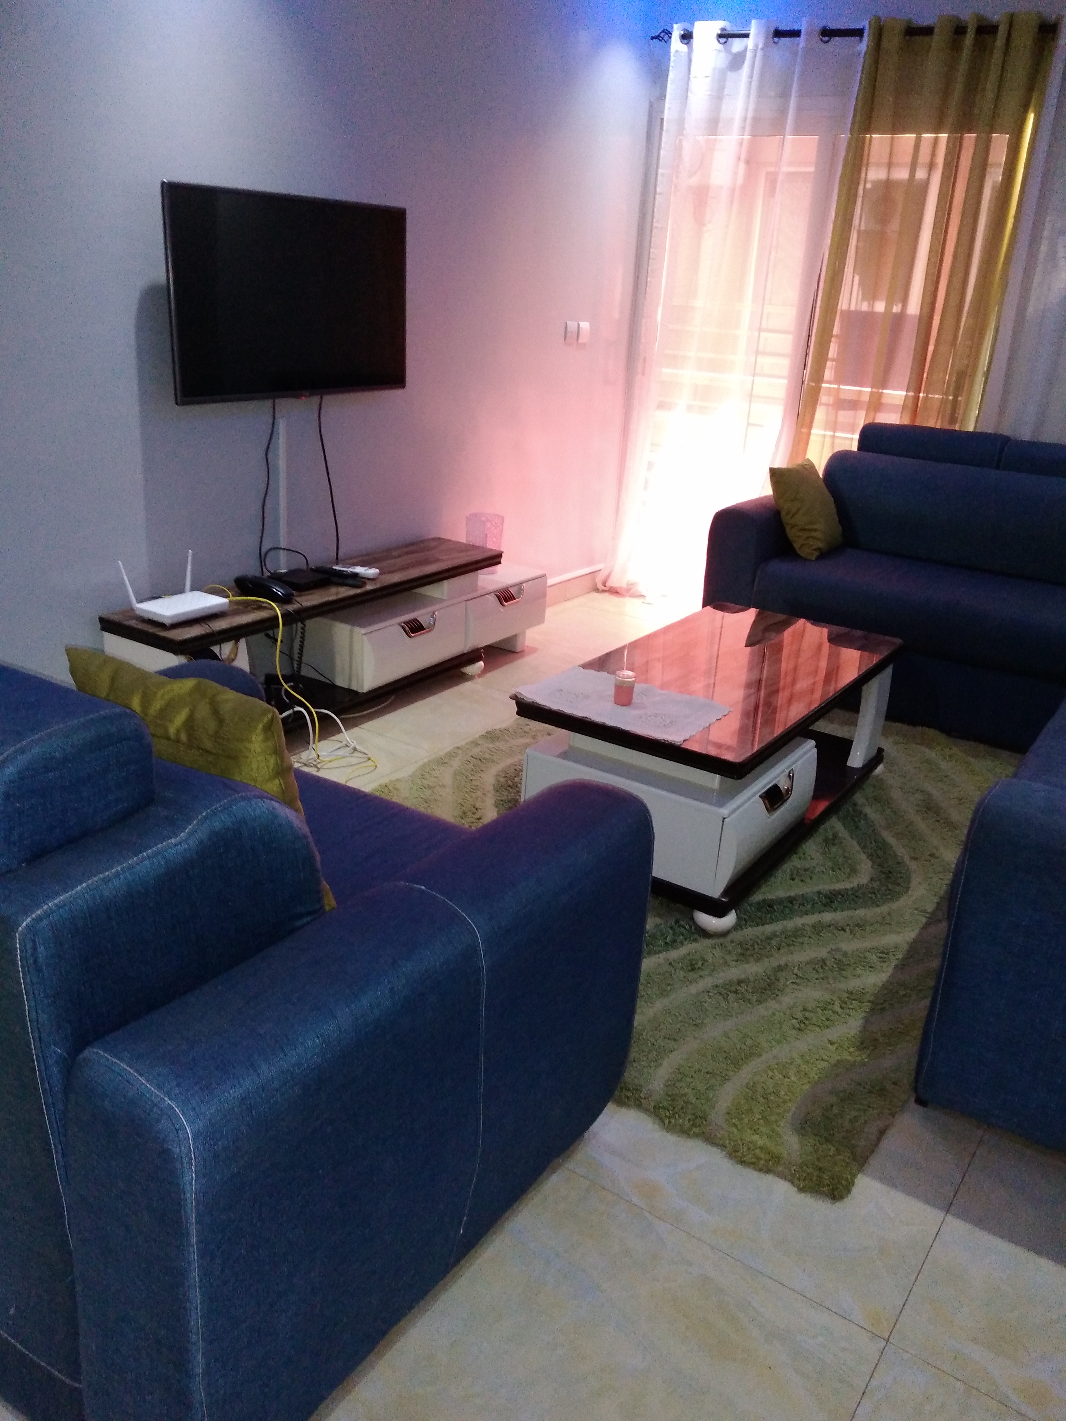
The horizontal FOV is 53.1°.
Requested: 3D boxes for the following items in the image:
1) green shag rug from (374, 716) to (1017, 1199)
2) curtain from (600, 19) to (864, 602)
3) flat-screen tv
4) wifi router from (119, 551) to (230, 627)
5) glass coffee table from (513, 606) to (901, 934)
[{"bbox_3d":[0.488,0.284,3.038,1.650,0.030,2.280,16,25,31],"label":"green shag rug"},{"bbox_3d":[0.802,-1.589,4.633,0.970,2.390,0.160,16,25,31],"label":"curtain"},{"bbox_3d":[-0.728,-1.264,3.279,0.060,0.570,0.960,16,25,31],"label":"flat-screen tv"},{"bbox_3d":[-1.014,-0.350,3.027,0.160,0.170,0.245,16,25,31],"label":"wifi router"},{"bbox_3d":[0.503,0.091,2.926,0.605,0.450,1.130,16,25,31],"label":"glass coffee table"}]

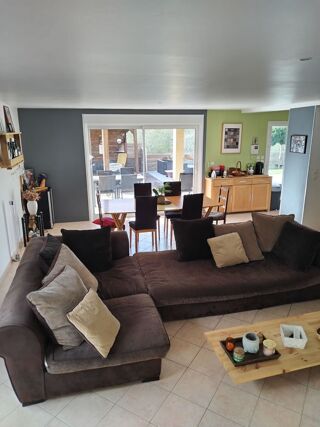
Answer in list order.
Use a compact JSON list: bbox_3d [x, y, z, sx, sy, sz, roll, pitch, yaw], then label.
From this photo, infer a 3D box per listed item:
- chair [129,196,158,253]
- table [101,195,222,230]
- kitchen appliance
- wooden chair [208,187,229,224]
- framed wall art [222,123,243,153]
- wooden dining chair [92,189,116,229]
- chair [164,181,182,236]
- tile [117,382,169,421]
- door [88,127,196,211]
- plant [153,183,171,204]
[{"bbox_3d":[-0.286,0.174,5.597,0.430,1.020,0.460,-3,16,-11],"label":"chair"},{"bbox_3d":[-0.007,0.161,6.147,2.150,0.750,0.980,-4,16,-14],"label":"table"},{"bbox_3d":[2.529,-1.124,8.206,0.170,0.310,0.250,-4,16,-14],"label":"kitchen appliance"},{"bbox_3d":[1.077,-0.028,6.382,0.450,0.980,0.420,-4,16,-14],"label":"wooden chair"},{"bbox_3d":[1.779,-1.841,7.903,0.520,0.735,0.025,-4,16,-14],"label":"framed wall art"},{"bbox_3d":[-0.933,0.117,5.871,0.460,0.990,0.420,-4,16,-14],"label":"wooden dining chair"},{"bbox_3d":[0.295,-0.070,6.467,0.420,1.030,0.490,-2,16,-8],"label":"chair"},{"bbox_3d":[-0.137,1.536,2.661,0.328,0.010,0.328,9,18,29],"label":"tile"},{"bbox_3d":[-0.349,-0.955,7.635,2.520,2.100,0.100,-4,16,-14],"label":"door"},{"bbox_3d":[0.056,-0.372,6.029,0.330,0.350,0.300,-4,16,-14],"label":"plant"}]

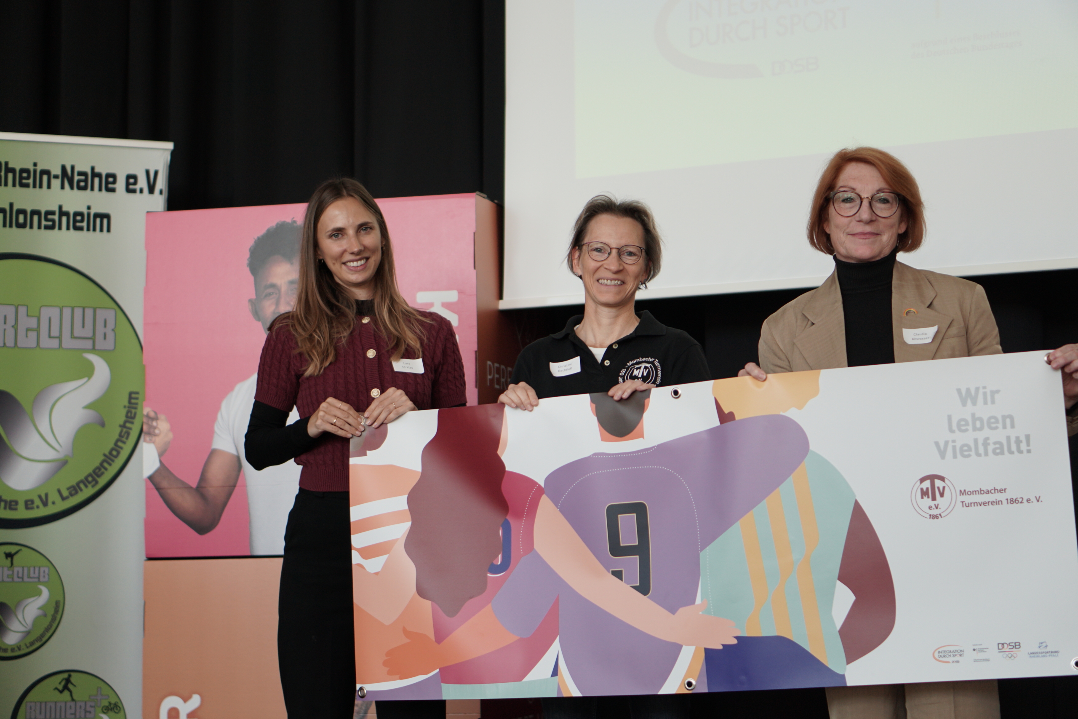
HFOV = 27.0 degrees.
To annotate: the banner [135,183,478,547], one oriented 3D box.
[{"bbox_3d":[-0.579,0.050,5.732,0.900,0.900,0.050,-2,-5,15],"label":"banner"}]

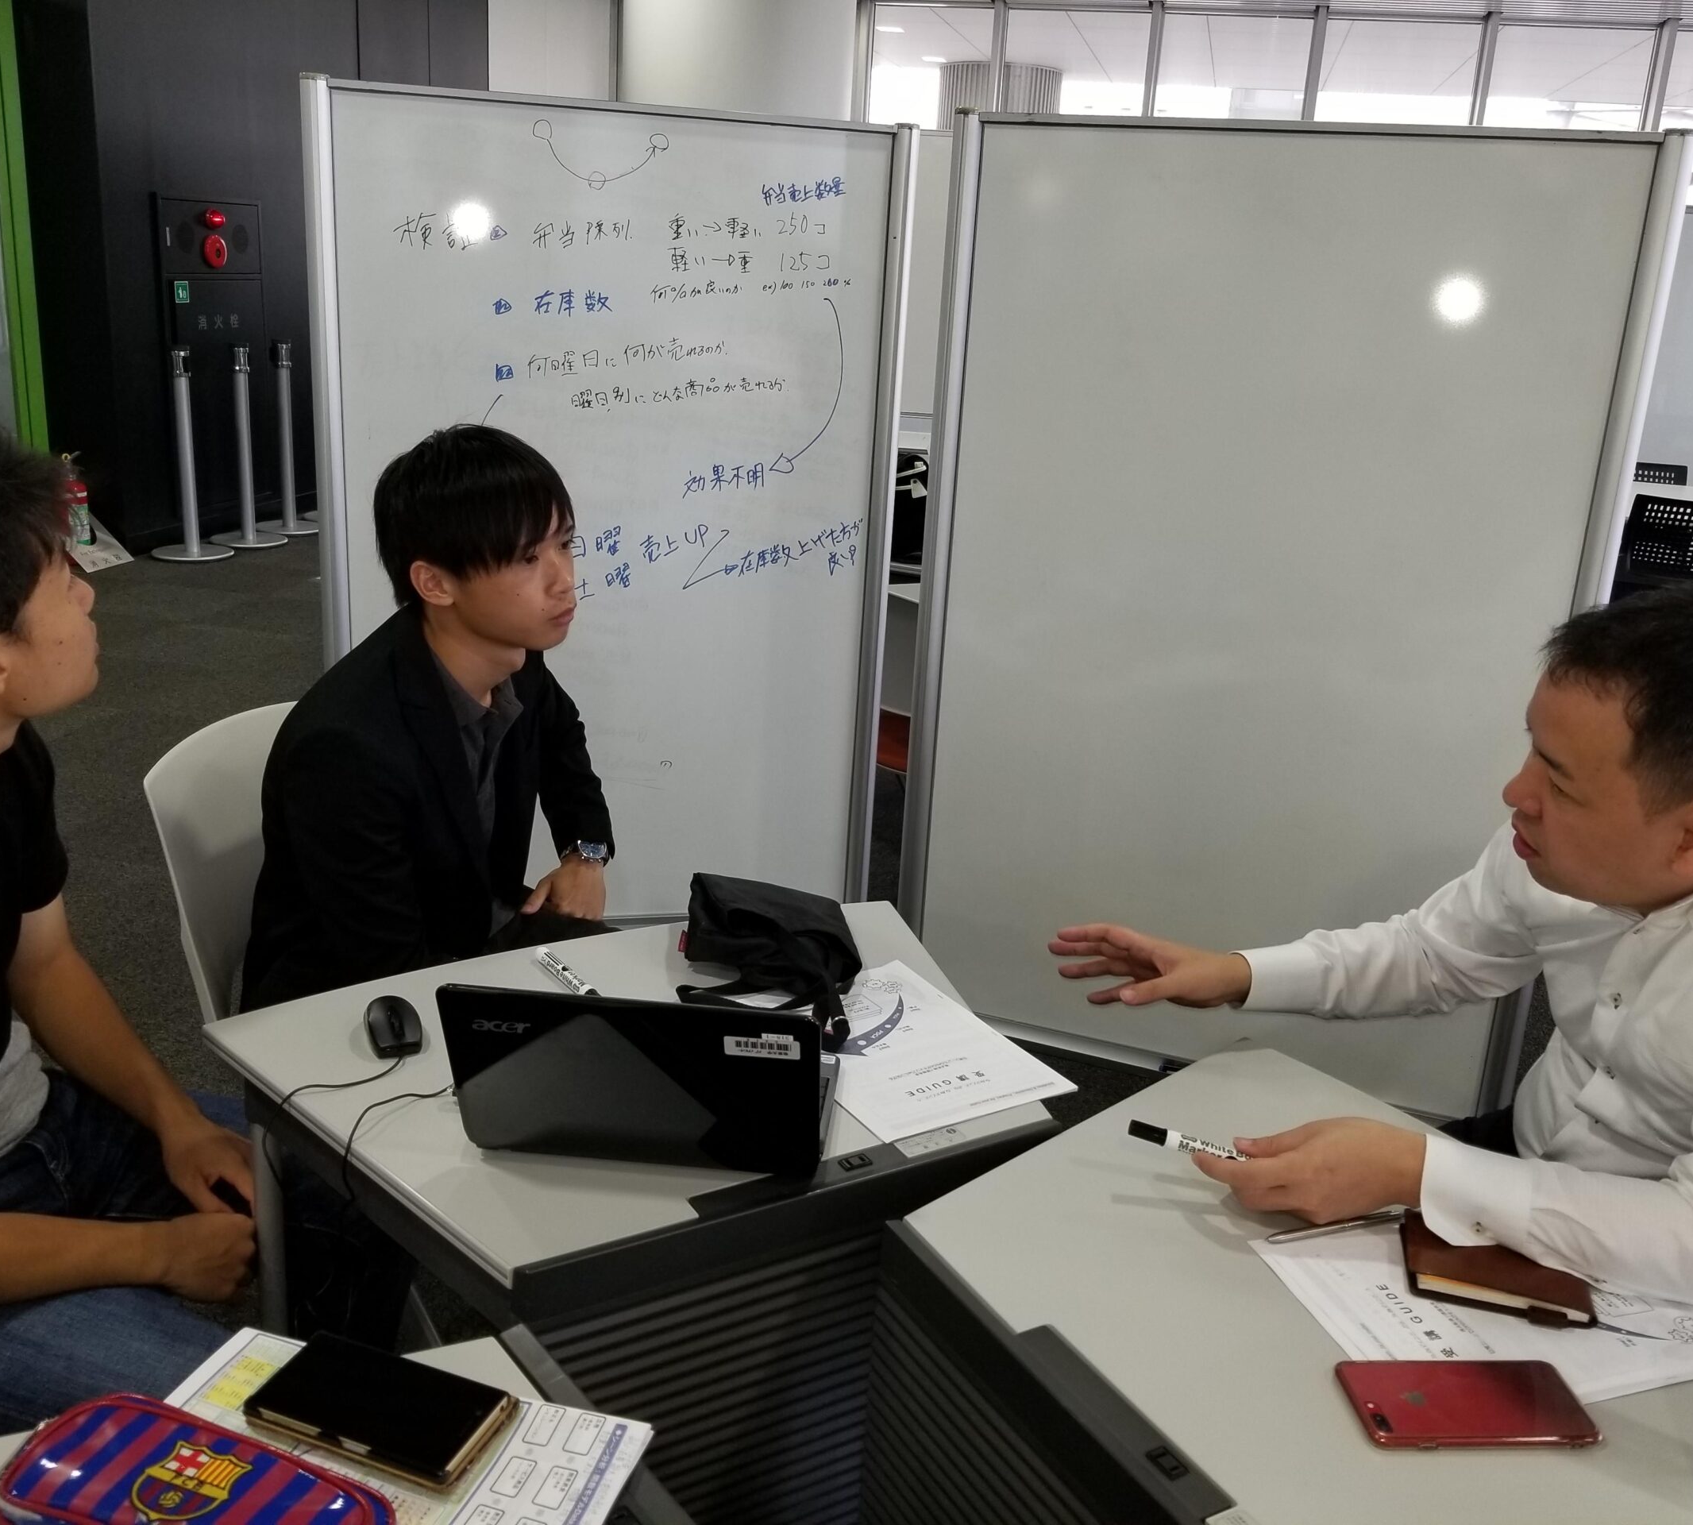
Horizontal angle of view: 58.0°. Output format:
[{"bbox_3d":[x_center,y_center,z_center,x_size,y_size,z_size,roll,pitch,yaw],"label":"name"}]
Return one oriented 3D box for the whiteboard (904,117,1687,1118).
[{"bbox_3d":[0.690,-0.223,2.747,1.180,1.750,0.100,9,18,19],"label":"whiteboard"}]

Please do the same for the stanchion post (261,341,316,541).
[{"bbox_3d":[-3.018,-1.748,8.221,0.370,0.980,0.370,4,17,0],"label":"stanchion post"}]

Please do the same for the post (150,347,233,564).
[{"bbox_3d":[-3.164,-1.484,7.321,0.370,0.980,0.370,4,17,0],"label":"post"}]

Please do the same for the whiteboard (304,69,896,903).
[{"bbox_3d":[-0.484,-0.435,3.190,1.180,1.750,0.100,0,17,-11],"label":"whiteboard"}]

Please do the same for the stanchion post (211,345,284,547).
[{"bbox_3d":[-3.046,-1.605,7.742,0.370,0.980,0.370,4,17,0],"label":"stanchion post"}]

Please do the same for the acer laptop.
[{"bbox_3d":[-0.154,0.224,1.263,0.285,0.190,0.265,4,17,3],"label":"acer laptop"}]

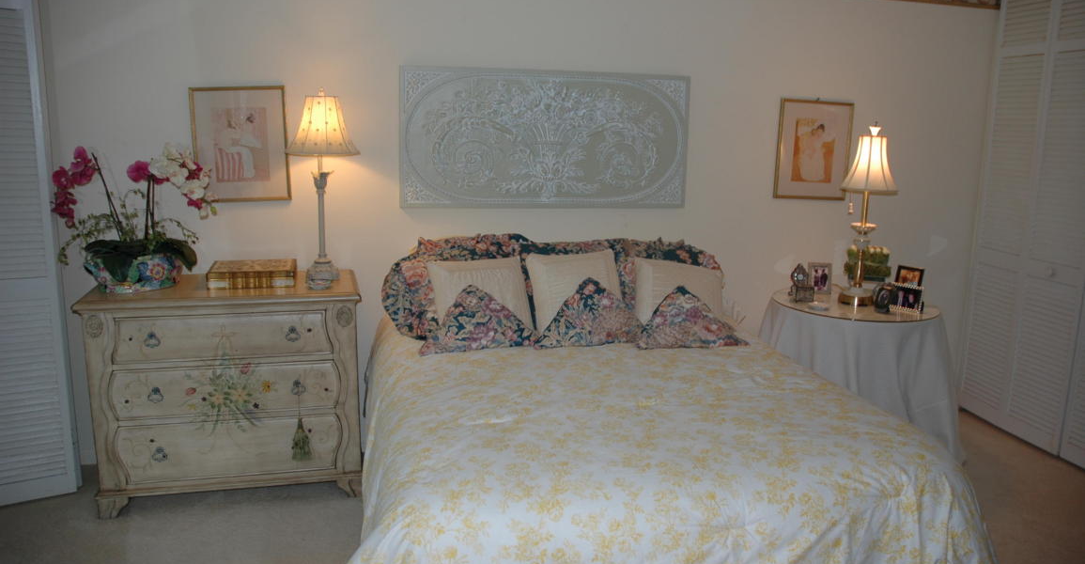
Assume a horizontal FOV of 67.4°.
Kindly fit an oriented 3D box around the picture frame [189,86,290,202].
[{"bbox_3d":[-1.333,-0.608,3.603,0.397,0.493,0.025,-1,10,-13],"label":"picture frame"}]

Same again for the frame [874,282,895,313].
[{"bbox_3d":[1.539,0.076,3.664,0.085,0.125,0.040,6,4,27],"label":"frame"}]

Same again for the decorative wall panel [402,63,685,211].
[{"bbox_3d":[0.029,-0.674,3.892,1.408,0.638,0.045,-1,10,-13],"label":"decorative wall panel"}]

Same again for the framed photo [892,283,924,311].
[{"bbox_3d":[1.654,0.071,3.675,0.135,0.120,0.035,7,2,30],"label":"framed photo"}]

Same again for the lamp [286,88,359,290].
[{"bbox_3d":[-0.927,-0.406,3.433,0.300,0.795,0.300,-2,11,-13],"label":"lamp"}]

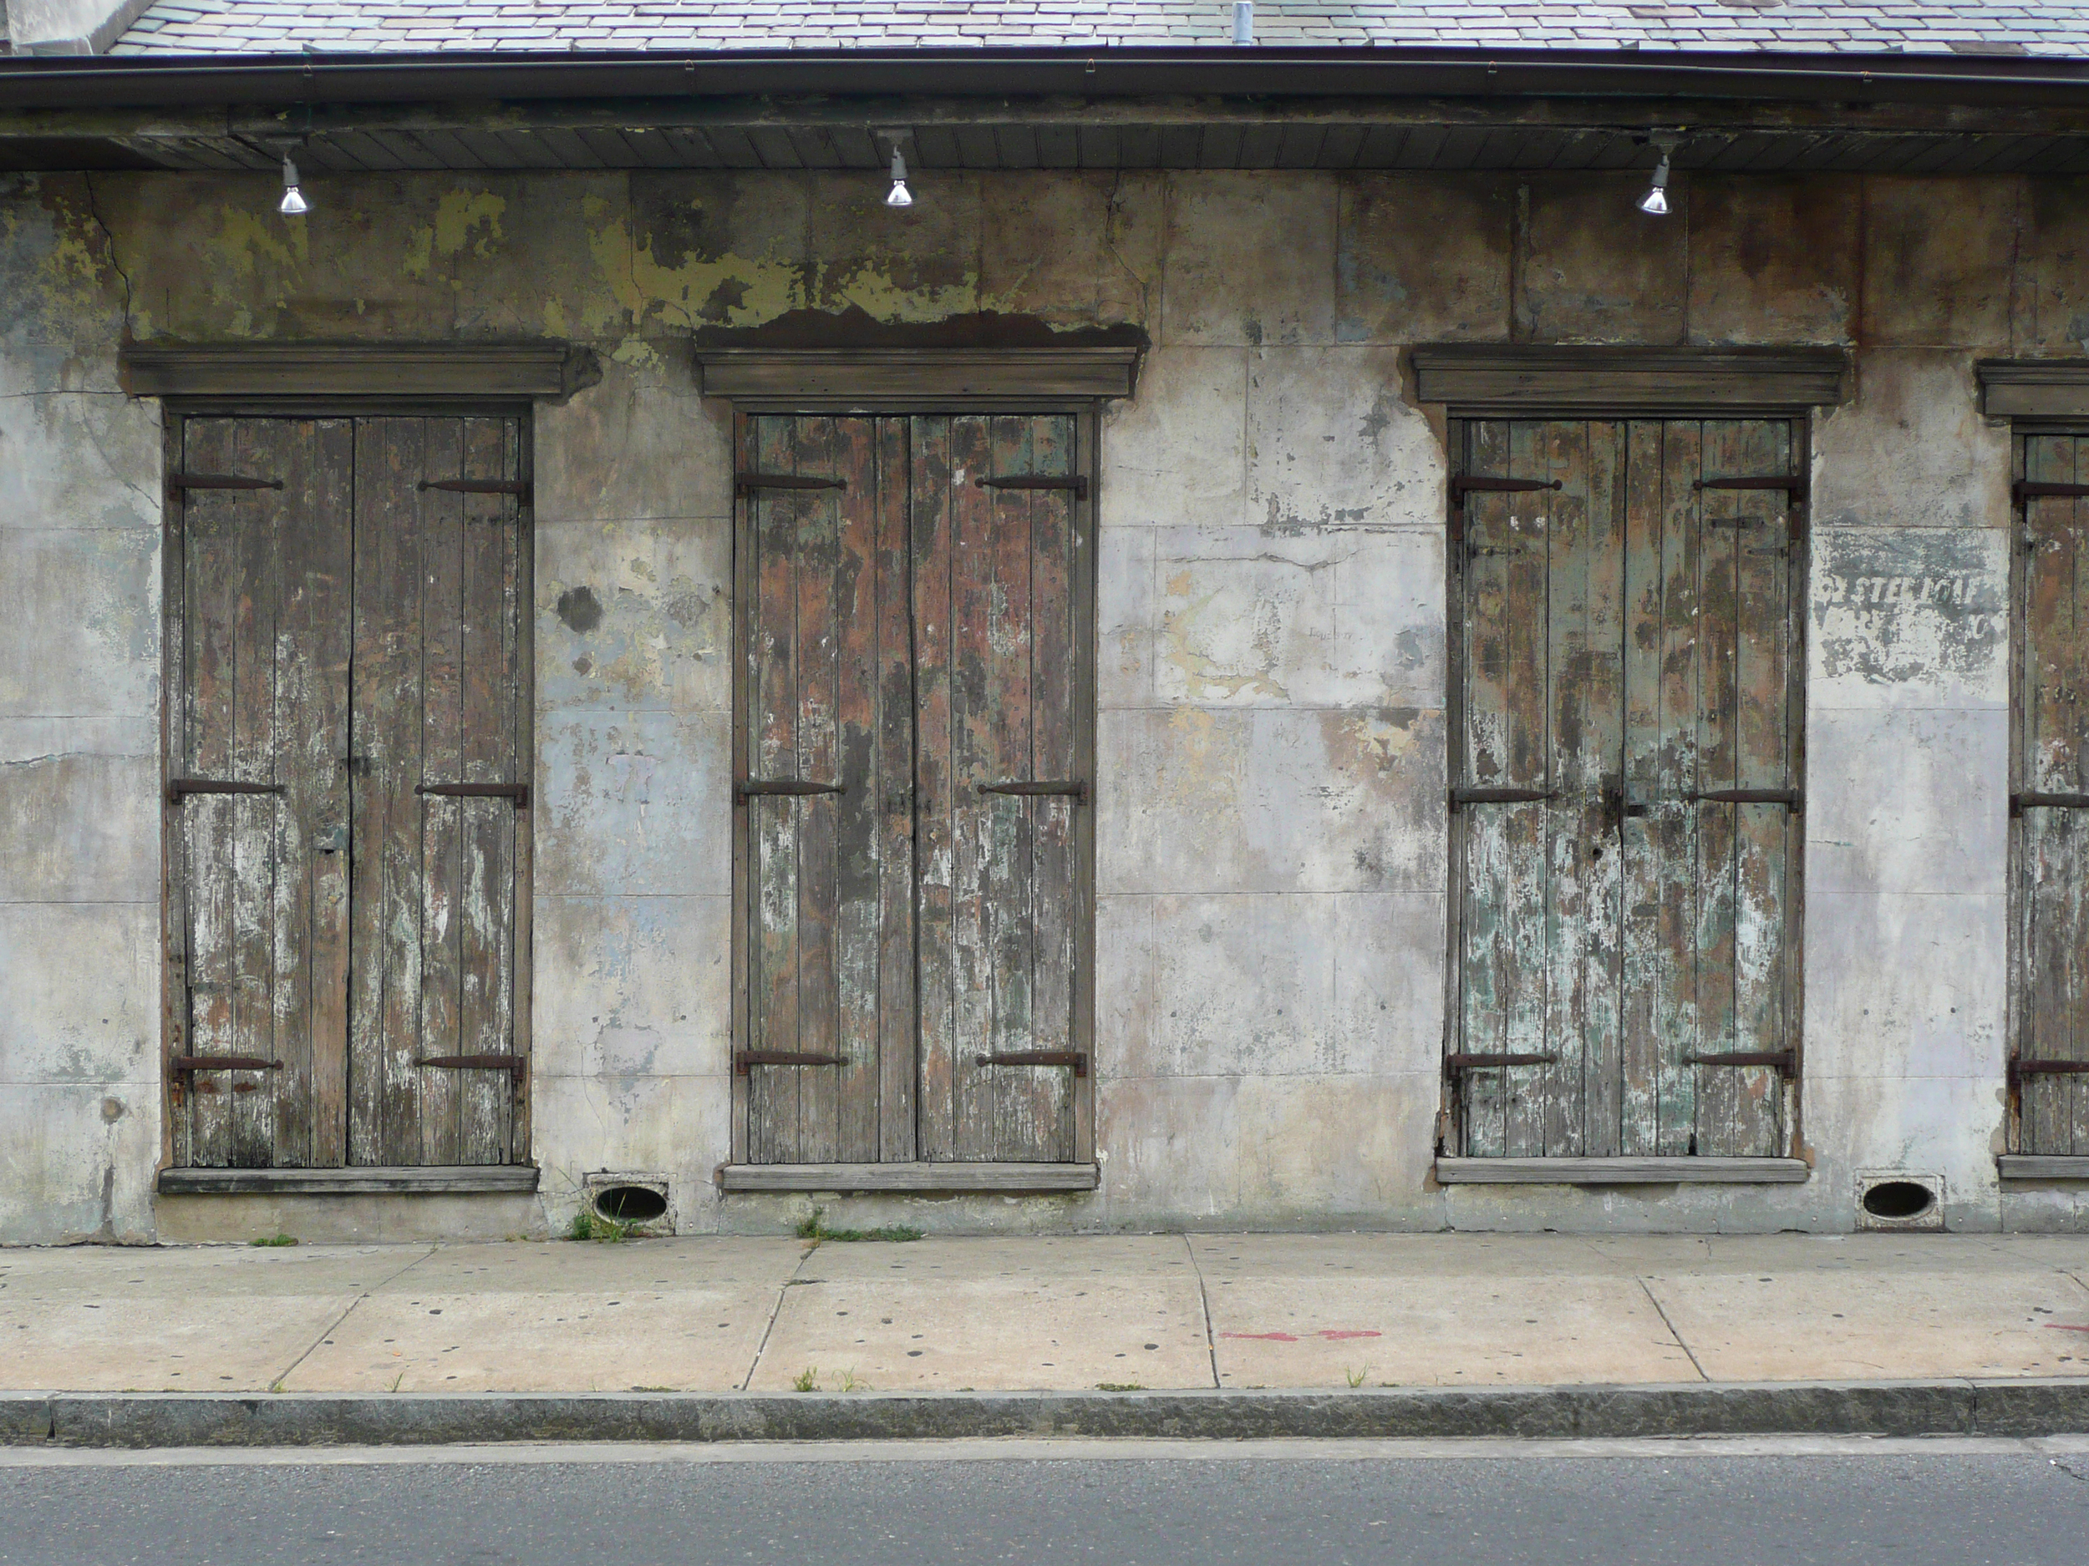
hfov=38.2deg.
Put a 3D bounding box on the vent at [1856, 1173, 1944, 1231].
[{"bbox_3d":[2.821,1.382,9.945,0.290,0.199,0.080,0,1,0],"label":"vent"}]

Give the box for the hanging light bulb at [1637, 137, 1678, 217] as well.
[{"bbox_3d":[1.879,-1.864,9.266,0.115,0.246,0.120,8,1,0],"label":"hanging light bulb"}]

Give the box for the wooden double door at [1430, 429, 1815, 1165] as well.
[{"bbox_3d":[1.907,0.019,9.920,1.148,2.436,0.080,0,1,0],"label":"wooden double door"}]

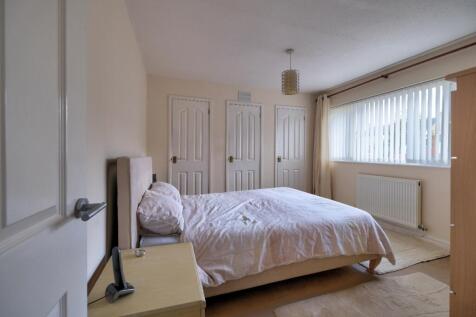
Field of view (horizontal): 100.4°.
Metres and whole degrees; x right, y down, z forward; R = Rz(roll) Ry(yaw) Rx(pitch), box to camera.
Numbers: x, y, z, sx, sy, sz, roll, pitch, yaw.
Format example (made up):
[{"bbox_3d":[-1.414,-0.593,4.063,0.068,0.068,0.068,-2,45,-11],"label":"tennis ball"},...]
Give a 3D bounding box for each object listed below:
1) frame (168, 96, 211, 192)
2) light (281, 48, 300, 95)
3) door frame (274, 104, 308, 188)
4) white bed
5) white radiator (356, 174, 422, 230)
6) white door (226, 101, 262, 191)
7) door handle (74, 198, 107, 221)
[{"bbox_3d":[-0.842,-0.018,3.501,0.727,2.085,0.080,0,0,-18],"label":"frame"},{"bbox_3d":[0.669,-1.097,2.528,0.216,0.590,0.216,0,0,0],"label":"light"},{"bbox_3d":[1.115,-0.018,4.137,0.790,2.085,0.080,0,0,-18],"label":"door frame"},{"bbox_3d":[0.129,0.512,2.087,2.125,1.025,1.430,0,0,-18],"label":"white bed"},{"bbox_3d":[2.129,0.568,2.866,0.100,0.594,0.843,0,0,-18],"label":"white radiator"},{"bbox_3d":[0.129,-0.018,3.817,0.753,2.085,0.080,0,0,-18],"label":"white door"},{"bbox_3d":[-0.354,0.124,0.468,0.060,0.054,0.138,0,0,-18],"label":"door handle"}]

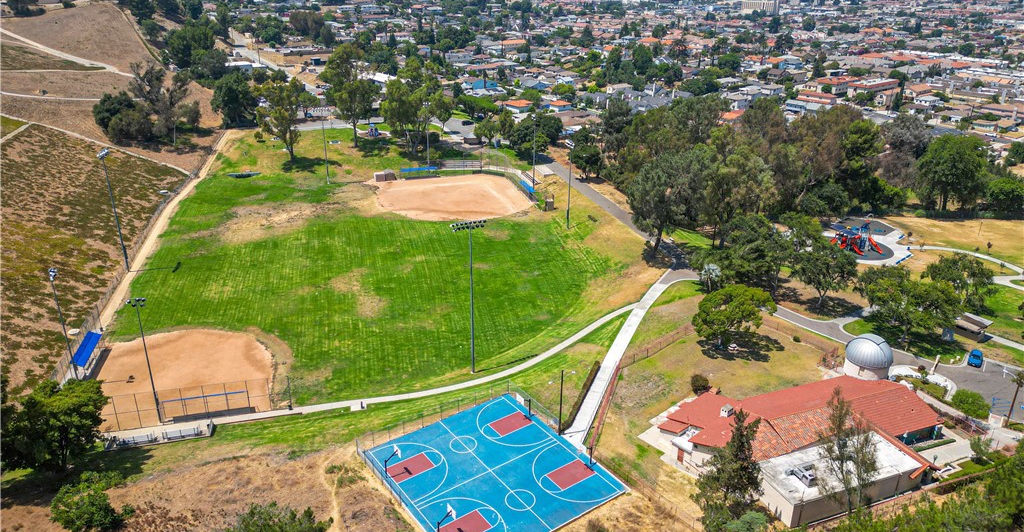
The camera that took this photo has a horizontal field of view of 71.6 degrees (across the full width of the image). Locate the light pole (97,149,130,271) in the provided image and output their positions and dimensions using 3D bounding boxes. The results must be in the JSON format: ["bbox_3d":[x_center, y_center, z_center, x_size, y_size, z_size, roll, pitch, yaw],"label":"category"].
[{"bbox_3d":[-77.769,-10.547,139.269,1.200,24.930,4.200,-1,23,-3],"label":"light pole"}]

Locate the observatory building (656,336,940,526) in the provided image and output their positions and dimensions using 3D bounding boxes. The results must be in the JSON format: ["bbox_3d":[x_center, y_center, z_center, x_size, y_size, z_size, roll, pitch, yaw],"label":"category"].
[{"bbox_3d":[43.947,21.478,100.887,44.300,7.200,27.300,-8,24,-17],"label":"observatory building"}]

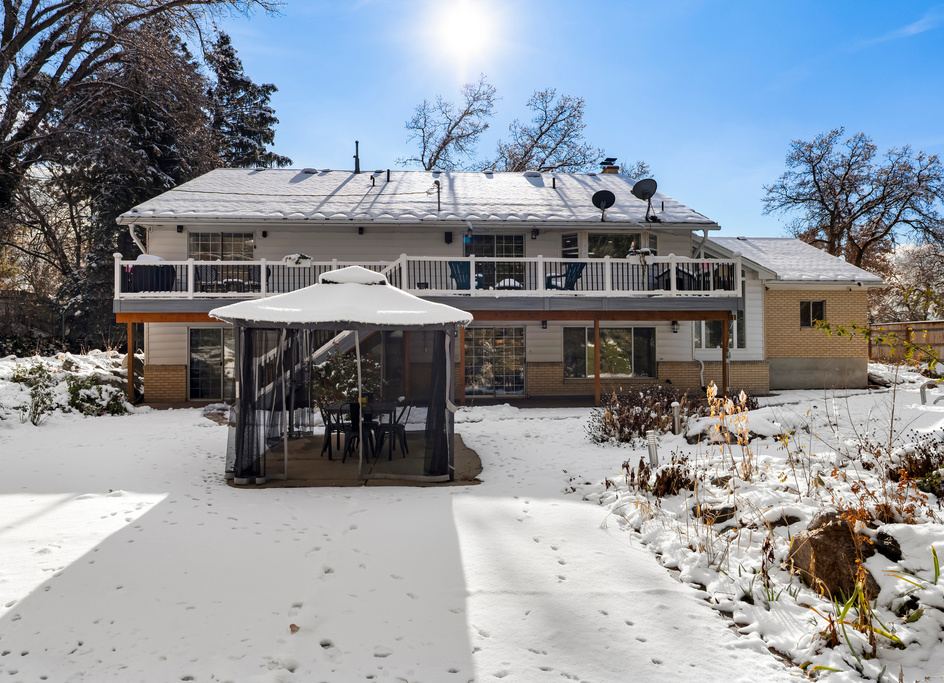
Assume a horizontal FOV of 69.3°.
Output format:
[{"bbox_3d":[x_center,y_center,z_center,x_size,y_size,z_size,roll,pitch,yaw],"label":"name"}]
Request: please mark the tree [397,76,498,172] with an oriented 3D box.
[{"bbox_3d":[-1.950,-8.128,42.000,8.000,16.000,8.000,0,-1,0],"label":"tree"}]

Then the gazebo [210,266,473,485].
[{"bbox_3d":[-1.630,0.327,9.880,3.070,2.780,3.600,0,-1,-4],"label":"gazebo"}]

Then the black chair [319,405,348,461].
[{"bbox_3d":[-2.040,1.262,10.150,0.480,0.850,0.450,0,-1,-4],"label":"black chair"}]

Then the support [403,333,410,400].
[{"bbox_3d":[-1.660,0.560,17.400,0.140,2.150,0.140,0,-1,-5],"label":"support"}]

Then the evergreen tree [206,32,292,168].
[{"bbox_3d":[-14.400,-8.588,40.000,9.000,19.000,9.000,0,-1,0],"label":"evergreen tree"}]

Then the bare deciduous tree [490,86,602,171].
[{"bbox_3d":[4.400,-7.960,42.000,8.500,15.500,8.500,0,-1,0],"label":"bare deciduous tree"}]

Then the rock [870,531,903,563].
[{"bbox_3d":[2.700,1.315,4.450,0.220,0.200,0.220,0,-1,17],"label":"rock"}]

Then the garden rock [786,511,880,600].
[{"bbox_3d":[2.200,1.280,4.150,0.520,0.530,0.460,0,-1,17],"label":"garden rock"}]

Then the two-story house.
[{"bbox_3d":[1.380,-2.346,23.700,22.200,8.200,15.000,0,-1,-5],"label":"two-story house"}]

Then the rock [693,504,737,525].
[{"bbox_3d":[2.060,1.474,5.850,0.360,0.180,0.290,0,-1,11],"label":"rock"}]

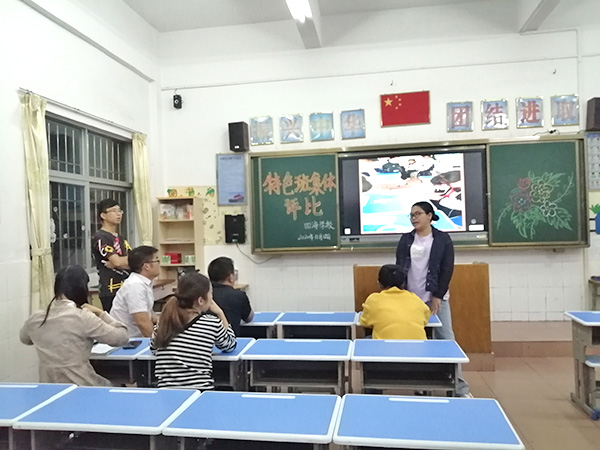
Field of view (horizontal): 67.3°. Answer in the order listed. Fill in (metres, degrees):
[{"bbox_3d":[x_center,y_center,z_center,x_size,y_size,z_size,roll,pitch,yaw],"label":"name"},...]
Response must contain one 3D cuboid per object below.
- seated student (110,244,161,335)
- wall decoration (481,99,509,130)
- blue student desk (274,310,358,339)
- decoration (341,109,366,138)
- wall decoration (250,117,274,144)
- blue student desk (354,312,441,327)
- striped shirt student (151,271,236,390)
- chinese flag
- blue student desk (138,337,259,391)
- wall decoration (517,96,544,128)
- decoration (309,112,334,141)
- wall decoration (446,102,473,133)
[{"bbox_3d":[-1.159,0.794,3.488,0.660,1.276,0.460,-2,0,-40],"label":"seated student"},{"bbox_3d":[2.371,-1.335,5.488,0.294,0.356,0.020,-2,0,9],"label":"wall decoration"},{"bbox_3d":[0.148,1.070,3.488,0.600,0.710,0.385,-2,0,9],"label":"blue student desk"},{"bbox_3d":[0.683,-1.279,5.756,0.295,0.363,0.020,-2,0,9],"label":"decoration"},{"bbox_3d":[-0.491,-1.224,5.864,0.291,0.359,0.030,-2,0,8],"label":"wall decoration"},{"bbox_3d":[0.743,1.050,3.378,0.600,0.710,0.385,-2,0,9],"label":"blue student desk"},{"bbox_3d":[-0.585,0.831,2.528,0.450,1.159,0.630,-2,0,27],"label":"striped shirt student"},{"bbox_3d":[1.316,-1.436,5.606,0.599,0.409,0.030,-2,0,8],"label":"chinese flag"},{"bbox_3d":[-0.596,1.089,2.706,0.600,0.710,0.385,-2,0,9],"label":"blue student desk"},{"bbox_3d":[2.763,-1.347,5.398,0.295,0.358,0.030,-2,0,8],"label":"wall decoration"},{"bbox_3d":[0.285,-1.253,5.753,0.293,0.354,0.030,-2,0,8],"label":"decoration"},{"bbox_3d":[1.953,-1.312,5.487,0.300,0.357,0.030,-2,0,9],"label":"wall decoration"}]

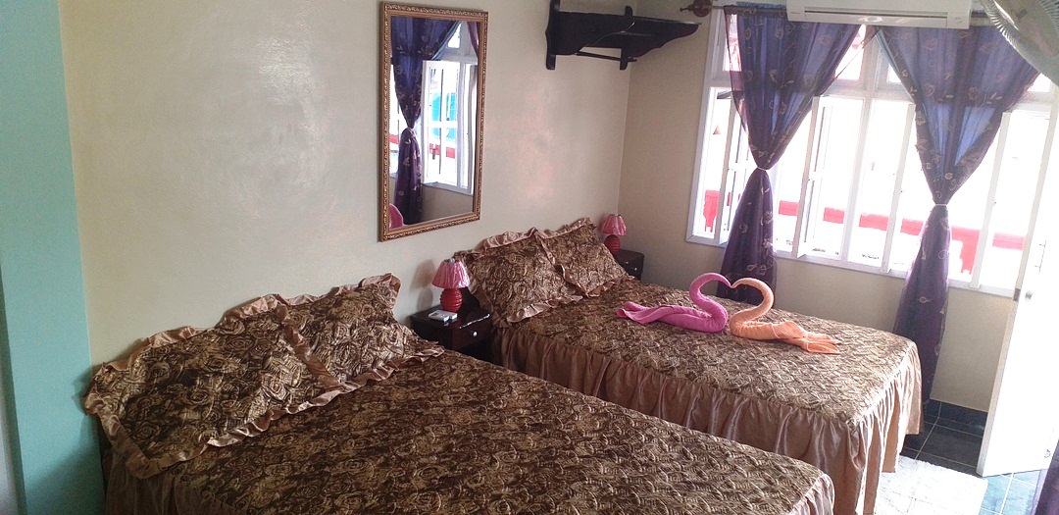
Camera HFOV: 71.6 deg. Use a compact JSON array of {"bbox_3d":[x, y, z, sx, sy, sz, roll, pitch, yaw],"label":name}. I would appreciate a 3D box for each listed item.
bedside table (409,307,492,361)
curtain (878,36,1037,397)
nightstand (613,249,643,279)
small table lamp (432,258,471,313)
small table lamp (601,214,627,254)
[{"bbox_3d":[-0.405,0.564,3.762,0.283,0.554,0.337,14,18,35],"label":"bedside table"},{"bbox_3d":[2.126,-0.195,3.861,0.927,2.097,0.130,14,18,35],"label":"curtain"},{"bbox_3d":[0.568,0.273,5.011,0.261,0.576,0.333,14,18,35],"label":"nightstand"},{"bbox_3d":[-0.389,0.148,3.728,0.189,0.266,0.189,3,15,-1],"label":"small table lamp"},{"bbox_3d":[0.574,-0.150,4.968,0.176,0.265,0.176,3,15,-1],"label":"small table lamp"}]

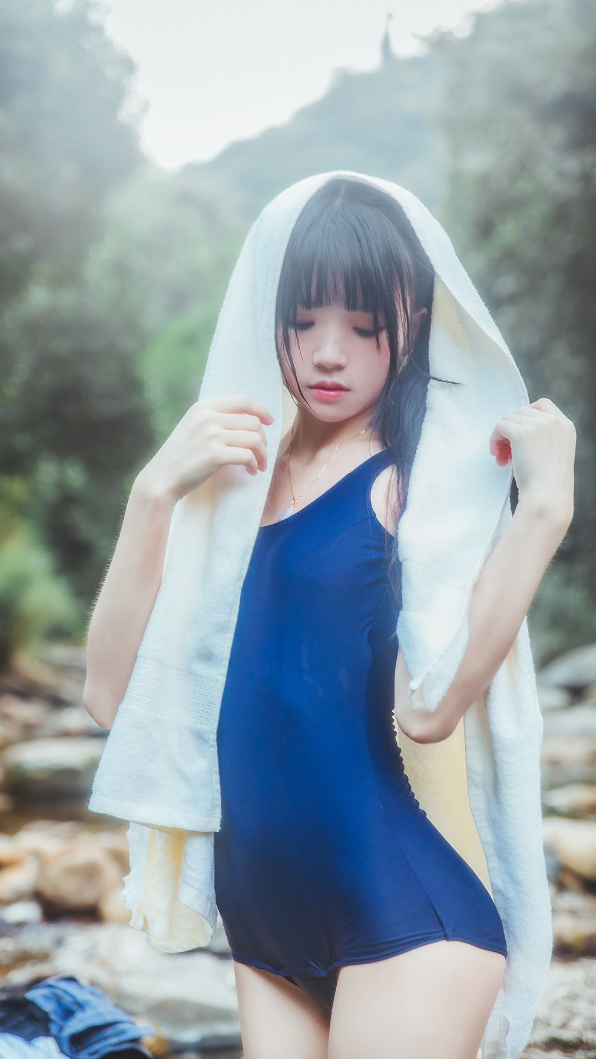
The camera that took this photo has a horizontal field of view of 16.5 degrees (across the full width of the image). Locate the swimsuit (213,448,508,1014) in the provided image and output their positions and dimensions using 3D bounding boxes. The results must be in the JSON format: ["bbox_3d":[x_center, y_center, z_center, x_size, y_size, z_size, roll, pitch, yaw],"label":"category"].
[{"bbox_3d":[0.063,0.202,2.070,0.310,0.565,0.240,2,3,37],"label":"swimsuit"}]

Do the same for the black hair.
[{"bbox_3d":[0.064,-0.140,2.080,0.200,0.430,0.230,1,2,23],"label":"black hair"}]

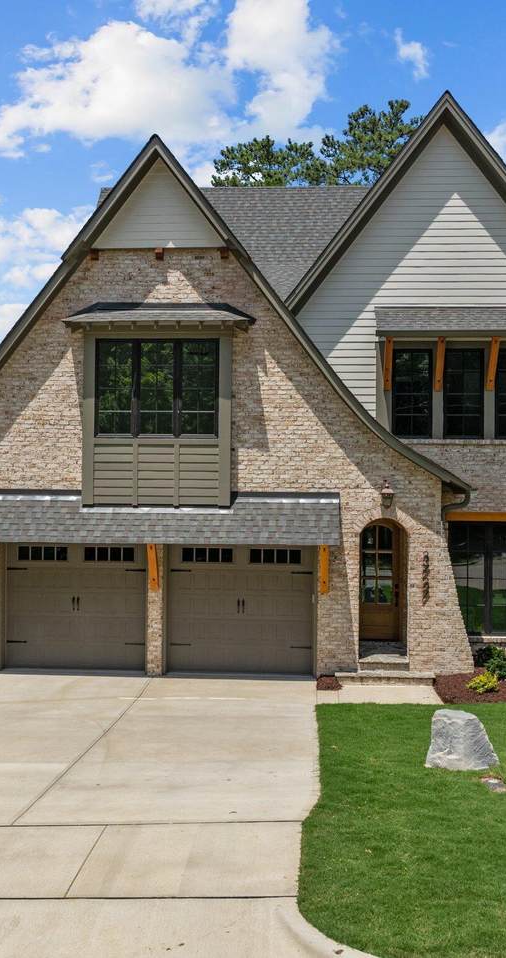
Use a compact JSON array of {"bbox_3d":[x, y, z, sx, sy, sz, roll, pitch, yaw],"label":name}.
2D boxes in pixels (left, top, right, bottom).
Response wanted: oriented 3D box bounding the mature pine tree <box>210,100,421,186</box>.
[{"bbox_3d":[3.500,-9.000,47.000,10.500,22.000,9.500,0,-1,0],"label":"mature pine tree"}]

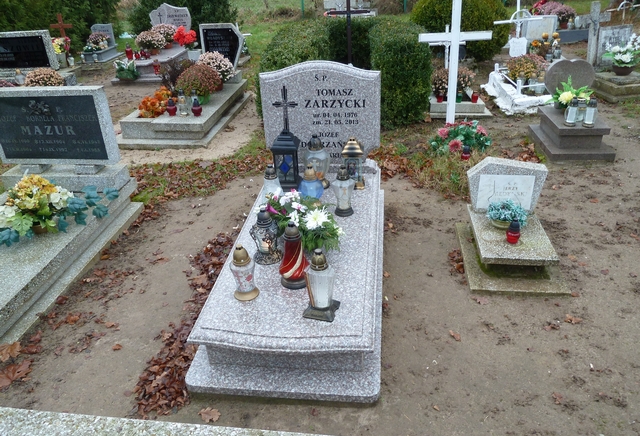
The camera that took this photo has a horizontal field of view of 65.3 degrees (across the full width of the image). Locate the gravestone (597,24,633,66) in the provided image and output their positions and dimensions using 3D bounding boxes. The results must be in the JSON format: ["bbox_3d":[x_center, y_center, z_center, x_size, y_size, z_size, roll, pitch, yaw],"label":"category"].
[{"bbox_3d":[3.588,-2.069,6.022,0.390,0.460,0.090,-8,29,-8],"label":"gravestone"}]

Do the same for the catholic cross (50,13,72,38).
[{"bbox_3d":[-4.548,-3.153,8.861,0.380,0.885,0.060,5,27,4],"label":"catholic cross"}]

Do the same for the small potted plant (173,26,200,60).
[{"bbox_3d":[-2.336,-3.041,8.800,0.460,0.560,0.420,0,26,6],"label":"small potted plant"}]

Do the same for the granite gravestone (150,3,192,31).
[{"bbox_3d":[-2.680,-3.502,9.131,0.780,0.720,0.085,0,23,6],"label":"granite gravestone"}]

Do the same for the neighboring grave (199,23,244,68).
[{"bbox_3d":[-1.308,-2.239,6.583,0.600,0.610,0.090,0,22,6],"label":"neighboring grave"}]

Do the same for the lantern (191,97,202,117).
[{"bbox_3d":[-1.269,-1.145,5.137,0.108,0.172,0.108,0,26,6],"label":"lantern"}]

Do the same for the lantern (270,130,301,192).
[{"bbox_3d":[-0.219,-0.401,3.395,0.175,0.399,0.175,1,30,7],"label":"lantern"}]

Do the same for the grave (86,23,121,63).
[{"bbox_3d":[-3.959,-3.152,8.954,0.516,0.551,0.858,1,30,7],"label":"grave"}]

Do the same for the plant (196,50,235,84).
[{"bbox_3d":[-1.278,-1.787,6.103,0.420,0.440,0.420,0,26,6],"label":"plant"}]

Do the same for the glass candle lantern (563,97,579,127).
[{"bbox_3d":[2.141,-0.904,4.236,0.115,0.235,0.115,0,26,6],"label":"glass candle lantern"}]

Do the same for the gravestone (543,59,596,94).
[{"bbox_3d":[2.261,-1.218,4.558,0.446,0.452,0.093,1,30,7],"label":"gravestone"}]

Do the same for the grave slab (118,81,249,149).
[{"bbox_3d":[-1.472,-1.219,5.646,0.950,0.215,1.794,1,30,7],"label":"grave slab"}]

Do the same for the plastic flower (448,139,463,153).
[{"bbox_3d":[1.131,-0.605,4.166,0.120,0.095,0.100,1,29,7],"label":"plastic flower"}]

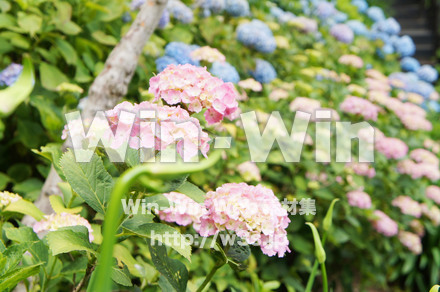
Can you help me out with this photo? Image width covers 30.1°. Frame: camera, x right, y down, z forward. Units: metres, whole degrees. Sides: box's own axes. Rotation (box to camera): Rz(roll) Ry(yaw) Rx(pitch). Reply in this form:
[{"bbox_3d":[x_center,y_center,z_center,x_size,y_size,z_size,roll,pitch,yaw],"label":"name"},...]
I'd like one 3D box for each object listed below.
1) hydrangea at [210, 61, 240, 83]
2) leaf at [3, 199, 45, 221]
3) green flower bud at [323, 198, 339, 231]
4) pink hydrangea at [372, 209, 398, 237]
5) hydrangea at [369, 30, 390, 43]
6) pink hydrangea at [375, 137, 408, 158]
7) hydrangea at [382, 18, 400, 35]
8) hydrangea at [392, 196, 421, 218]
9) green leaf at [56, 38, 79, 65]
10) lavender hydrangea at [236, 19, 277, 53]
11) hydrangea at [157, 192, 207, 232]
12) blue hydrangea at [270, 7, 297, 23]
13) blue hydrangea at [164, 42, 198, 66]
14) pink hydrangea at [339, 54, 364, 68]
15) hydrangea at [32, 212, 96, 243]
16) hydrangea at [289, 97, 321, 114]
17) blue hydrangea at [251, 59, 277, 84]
[{"bbox_3d":[0.025,-0.335,3.700,0.136,0.099,0.135,0,8,0],"label":"hydrangea"},{"bbox_3d":[-0.387,0.126,1.620,0.085,0.035,0.055,17,19,8],"label":"leaf"},{"bbox_3d":[0.223,0.138,1.650,0.019,0.062,0.018,16,6,0],"label":"green flower bud"},{"bbox_3d":[0.724,0.341,3.600,0.140,0.100,0.140,22,21,0],"label":"pink hydrangea"},{"bbox_3d":[1.034,-0.710,5.300,0.140,0.095,0.135,0,8,0],"label":"hydrangea"},{"bbox_3d":[0.755,0.007,3.600,0.145,0.090,0.135,0,8,0],"label":"pink hydrangea"},{"bbox_3d":[1.260,-0.875,6.000,0.136,0.115,0.130,0,8,0],"label":"hydrangea"},{"bbox_3d":[0.798,0.263,3.500,0.140,0.095,0.140,16,19,0],"label":"hydrangea"},{"bbox_3d":[-0.491,-0.300,2.600,0.070,0.025,0.120,-17,61,-46],"label":"green leaf"},{"bbox_3d":[0.143,-0.428,3.200,0.165,0.120,0.150,16,21,0],"label":"lavender hydrangea"},{"bbox_3d":[-0.066,0.122,1.520,0.105,0.070,0.110,0,8,0],"label":"hydrangea"},{"bbox_3d":[0.388,-0.804,5.000,0.159,0.093,0.140,0,8,0],"label":"blue hydrangea"},{"bbox_3d":[-0.155,-0.363,3.300,0.150,0.110,0.150,9,19,0],"label":"blue hydrangea"},{"bbox_3d":[0.724,-0.465,4.500,0.143,0.073,0.130,0,8,0],"label":"pink hydrangea"},{"bbox_3d":[-0.316,0.166,1.650,0.125,0.062,0.115,0,8,0],"label":"hydrangea"},{"bbox_3d":[0.404,-0.198,4.000,0.130,0.080,0.130,0,8,0],"label":"hydrangea"},{"bbox_3d":[0.211,-0.355,3.900,0.122,0.118,0.125,0,8,0],"label":"blue hydrangea"}]

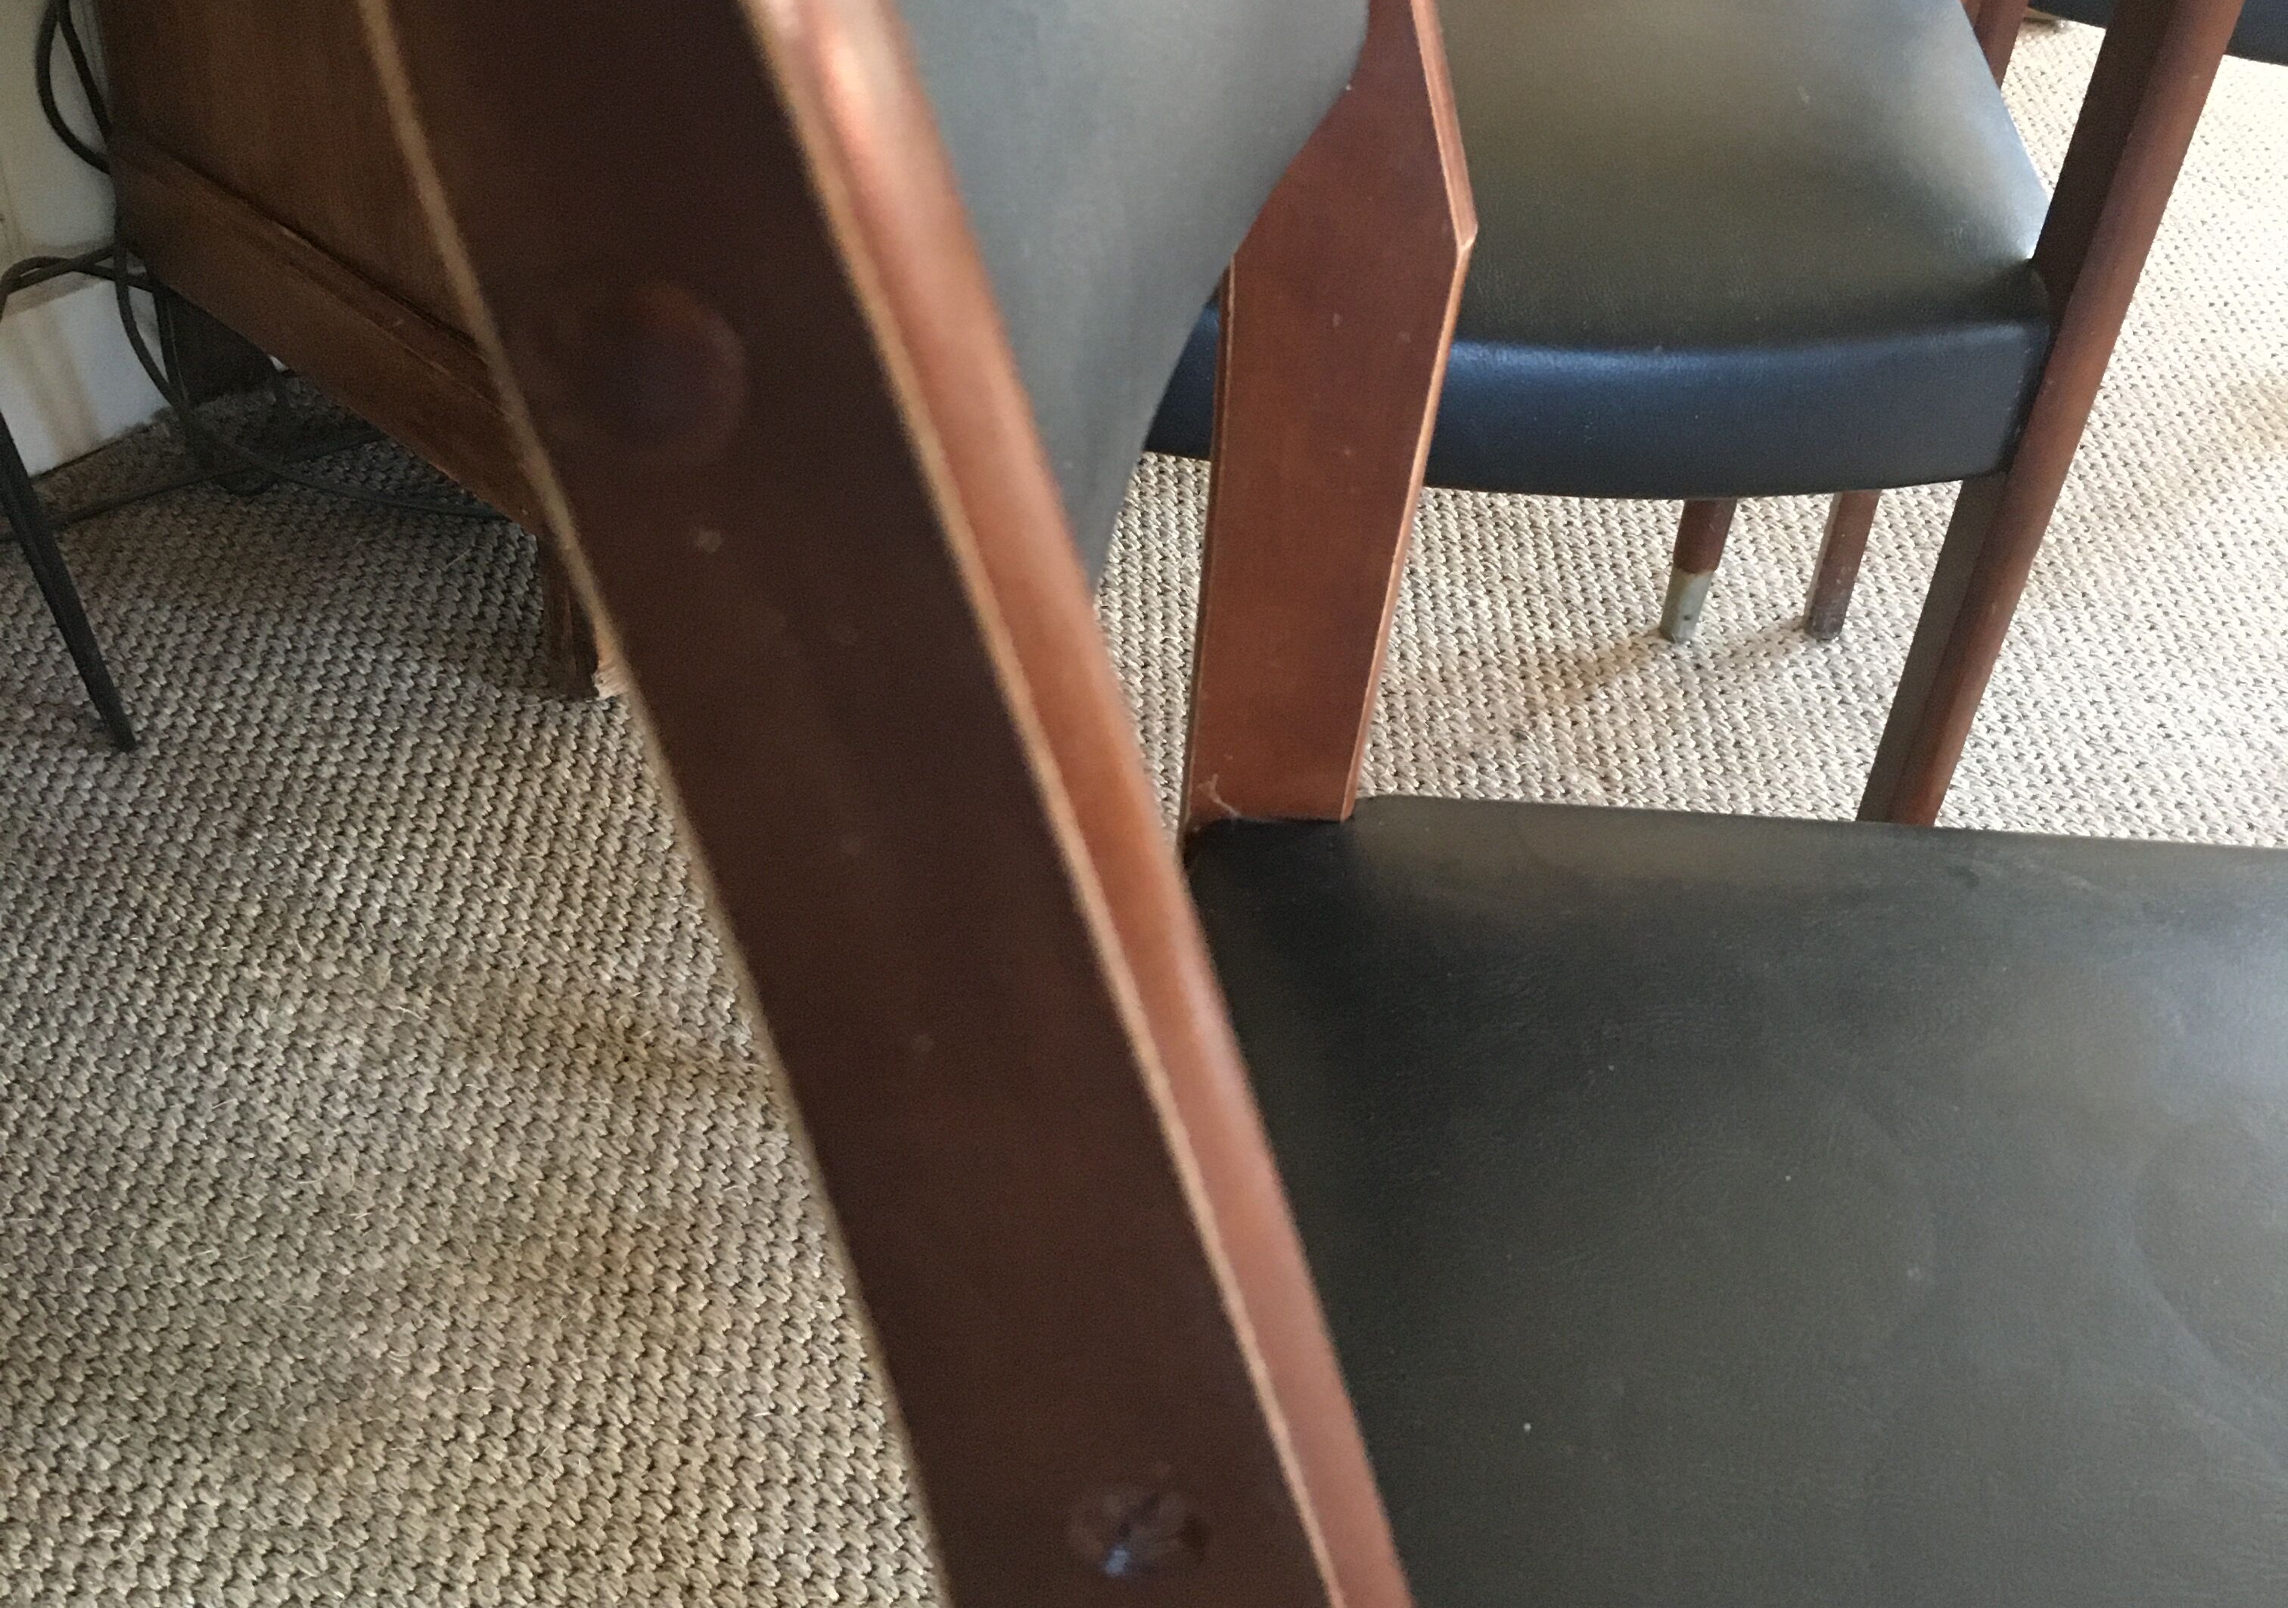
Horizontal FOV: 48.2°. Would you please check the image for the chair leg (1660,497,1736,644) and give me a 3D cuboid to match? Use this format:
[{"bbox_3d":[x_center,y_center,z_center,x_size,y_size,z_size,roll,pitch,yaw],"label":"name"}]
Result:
[{"bbox_3d":[0.326,-0.263,1.332,0.032,0.435,0.032,7,40,2],"label":"chair leg"}]

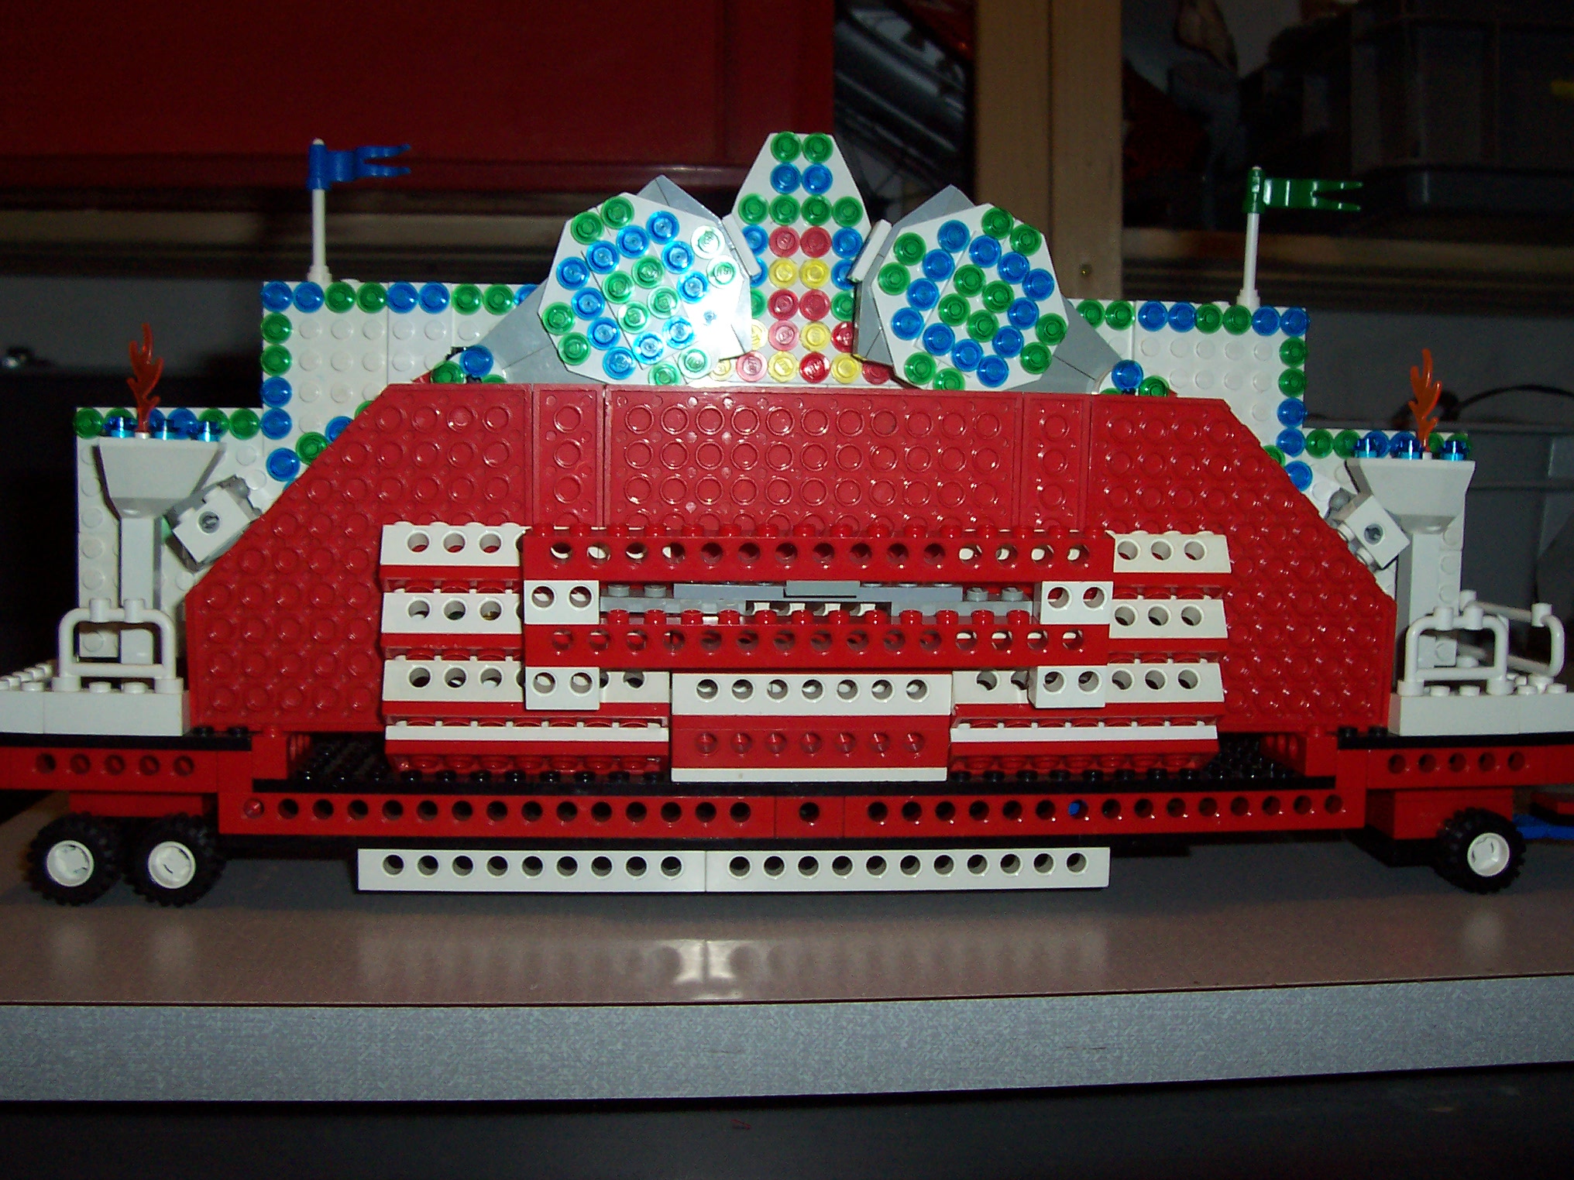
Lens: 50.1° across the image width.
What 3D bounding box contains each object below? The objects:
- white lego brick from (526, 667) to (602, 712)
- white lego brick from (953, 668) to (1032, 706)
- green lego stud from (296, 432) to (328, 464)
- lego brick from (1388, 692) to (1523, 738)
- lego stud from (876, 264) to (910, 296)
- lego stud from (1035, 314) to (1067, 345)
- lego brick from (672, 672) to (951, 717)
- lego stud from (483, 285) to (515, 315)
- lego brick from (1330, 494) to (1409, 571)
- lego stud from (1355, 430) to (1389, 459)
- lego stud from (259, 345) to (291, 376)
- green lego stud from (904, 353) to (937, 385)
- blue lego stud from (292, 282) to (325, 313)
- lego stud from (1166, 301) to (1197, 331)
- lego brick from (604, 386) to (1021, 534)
[{"bbox_3d":[-0.049,0.021,0.370,0.016,0.010,0.008,0,4,-6],"label":"white lego brick"},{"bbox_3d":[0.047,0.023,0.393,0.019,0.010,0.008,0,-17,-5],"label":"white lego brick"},{"bbox_3d":[-0.111,-0.033,0.393,0.008,0.008,0.005,0,5,-5],"label":"green lego stud"},{"bbox_3d":[0.162,0.031,0.409,0.032,0.010,0.008,0,4,-5],"label":"lego brick"},{"bbox_3d":[0.026,-0.075,0.406,0.008,0.008,0.005,0,5,-6],"label":"lego stud"},{"bbox_3d":[0.065,-0.064,0.411,0.008,0.008,0.005,0,6,-6],"label":"lego stud"},{"bbox_3d":[0.006,0.023,0.387,0.064,0.011,0.008,0,6,-5],"label":"lego brick"},{"bbox_3d":[-0.073,-0.074,0.428,0.008,0.008,0.005,0,4,-5],"label":"lego stud"},{"bbox_3d":[0.146,-0.014,0.423,0.011,0.016,0.008,-41,8,-1],"label":"lego brick"},{"bbox_3d":[0.152,-0.038,0.439,0.008,0.005,0.008,0,4,-5],"label":"lego stud"},{"bbox_3d":[-0.128,-0.057,0.422,0.008,0.008,0.005,0,5,-5],"label":"lego stud"},{"bbox_3d":[0.033,-0.054,0.411,0.008,0.008,0.005,0,4,-5],"label":"green lego stud"},{"bbox_3d":[-0.120,-0.073,0.422,0.008,0.008,0.005,1,4,-5],"label":"blue lego stud"},{"bbox_3d":[0.103,-0.071,0.439,0.008,0.008,0.005,0,6,-5],"label":"lego stud"},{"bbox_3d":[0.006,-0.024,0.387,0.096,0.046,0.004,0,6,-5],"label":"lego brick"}]

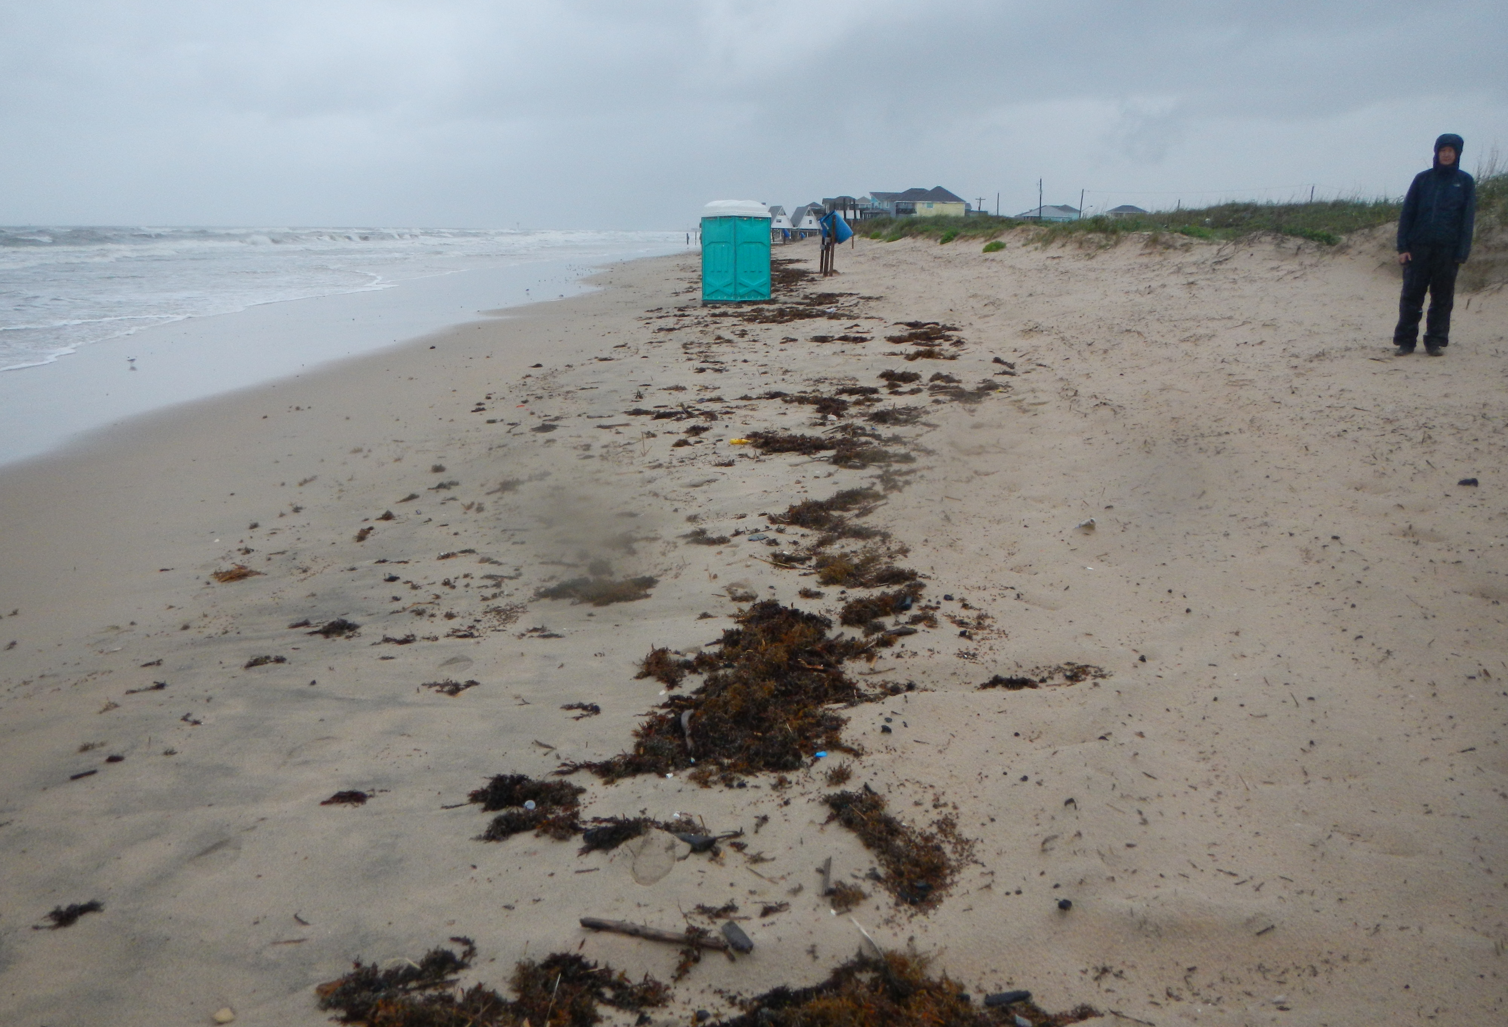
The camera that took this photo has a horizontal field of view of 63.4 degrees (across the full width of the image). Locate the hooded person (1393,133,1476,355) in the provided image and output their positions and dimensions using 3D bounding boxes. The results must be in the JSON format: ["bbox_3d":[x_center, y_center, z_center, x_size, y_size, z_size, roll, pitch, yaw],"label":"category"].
[{"bbox_3d":[5.641,-2.213,10.121,0.540,1.790,0.340,9,16,34],"label":"hooded person"}]

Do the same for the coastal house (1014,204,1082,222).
[{"bbox_3d":[58.405,-57.932,243.132,12.500,7.000,11.000,4,13,14],"label":"coastal house"}]

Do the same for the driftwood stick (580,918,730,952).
[{"bbox_3d":[-0.231,0.971,2.818,0.355,0.031,0.032,3,13,13],"label":"driftwood stick"}]

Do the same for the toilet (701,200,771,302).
[{"bbox_3d":[-0.389,-6.093,28.357,1.100,2.310,1.200,-11,17,-40],"label":"toilet"}]

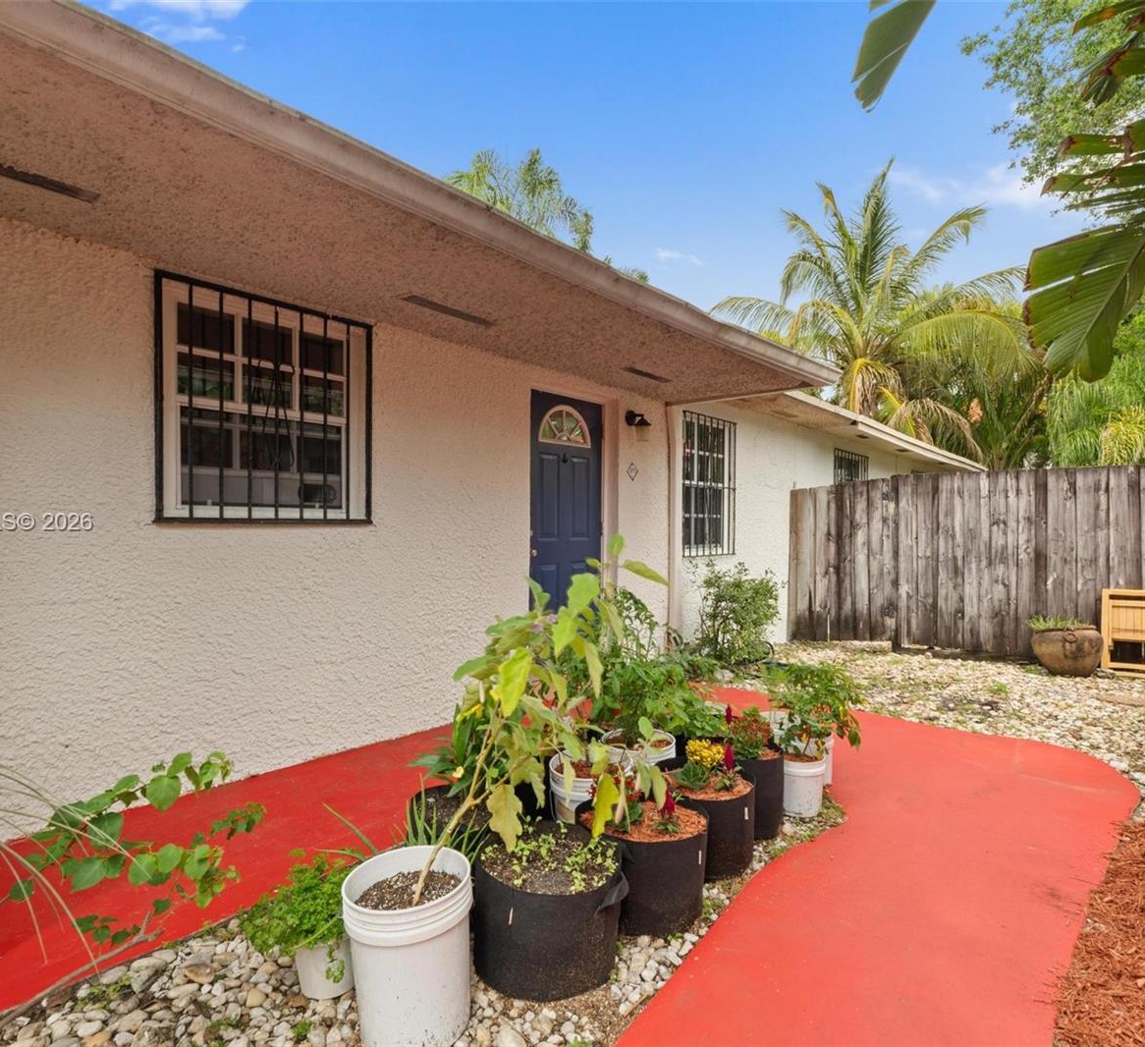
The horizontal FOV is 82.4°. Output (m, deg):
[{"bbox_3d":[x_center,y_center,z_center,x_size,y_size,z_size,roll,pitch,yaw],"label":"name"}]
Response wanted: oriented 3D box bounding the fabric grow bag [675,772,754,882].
[{"bbox_3d":[0.487,1.073,2.400,0.356,0.280,0.356,0,0,41],"label":"fabric grow bag"}]

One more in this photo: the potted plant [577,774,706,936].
[{"bbox_3d":[0.235,1.010,2.130,0.420,0.440,0.410,0,0,0],"label":"potted plant"}]

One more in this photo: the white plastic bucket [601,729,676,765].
[{"bbox_3d":[0.277,1.080,2.720,0.310,0.360,0.310,0,0,0],"label":"white plastic bucket"}]

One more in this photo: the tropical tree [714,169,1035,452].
[{"bbox_3d":[7.006,-3.413,15.500,6.800,9.900,6.800,0,0,41],"label":"tropical tree"}]

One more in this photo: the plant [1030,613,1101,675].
[{"bbox_3d":[4.140,1.030,5.480,0.600,0.510,0.600,0,0,0],"label":"plant"}]

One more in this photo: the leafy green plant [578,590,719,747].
[{"bbox_3d":[0.335,0.610,2.820,0.600,0.670,0.550,0,0,0],"label":"leafy green plant"}]

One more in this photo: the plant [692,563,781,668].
[{"bbox_3d":[1.482,0.838,5.920,0.720,0.950,0.820,0,0,41],"label":"plant"}]

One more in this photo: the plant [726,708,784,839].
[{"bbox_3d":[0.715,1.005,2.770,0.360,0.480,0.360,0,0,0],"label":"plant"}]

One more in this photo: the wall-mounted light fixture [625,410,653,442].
[{"bbox_3d":[0.533,-0.759,5.115,0.200,0.250,0.135,0,0,41],"label":"wall-mounted light fixture"}]

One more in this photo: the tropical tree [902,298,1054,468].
[{"bbox_3d":[5.900,-0.950,9.500,2.400,4.500,2.400,0,0,0],"label":"tropical tree"}]

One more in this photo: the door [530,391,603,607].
[{"bbox_3d":[-0.078,0.087,4.813,0.050,2.030,0.900,0,0,41],"label":"door"}]

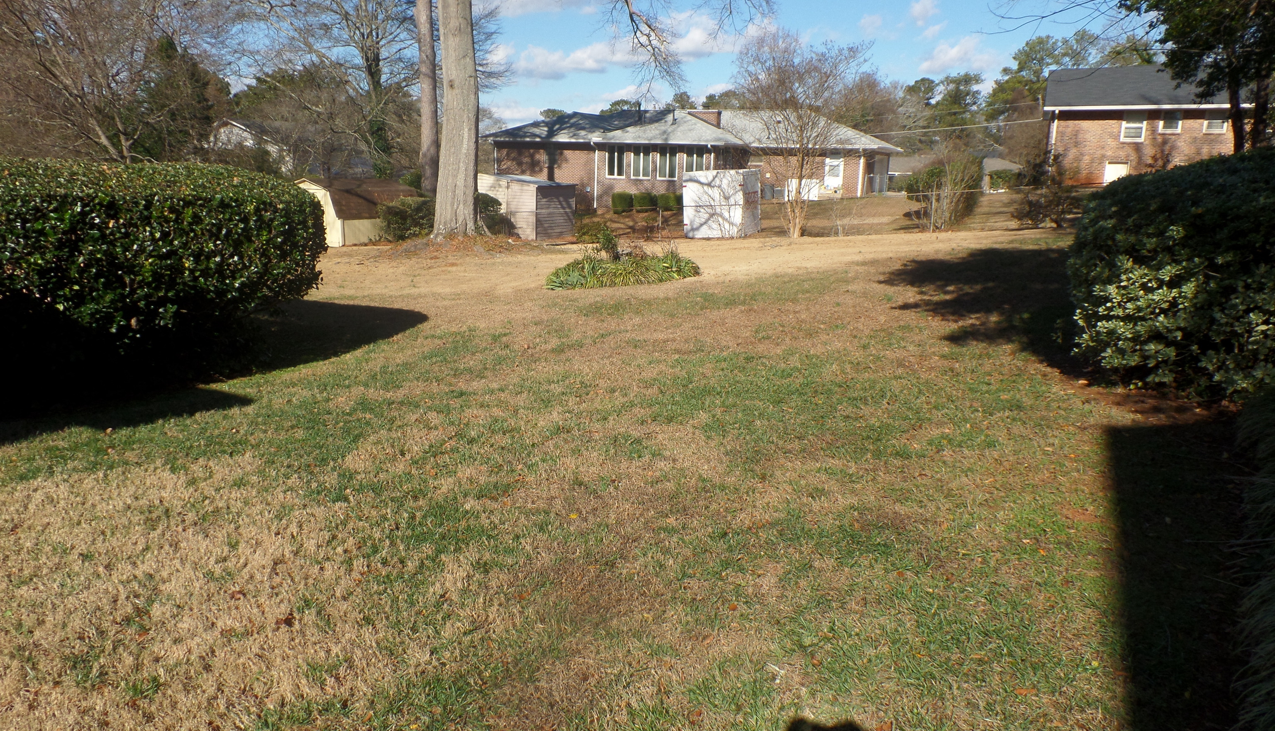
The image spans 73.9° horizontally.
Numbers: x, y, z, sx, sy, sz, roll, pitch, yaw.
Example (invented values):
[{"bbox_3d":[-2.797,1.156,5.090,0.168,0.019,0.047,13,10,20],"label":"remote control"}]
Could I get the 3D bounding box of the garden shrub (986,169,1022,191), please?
[{"bbox_3d":[29.373,-14.908,68.000,2.509,1.692,2.007,6,13,22],"label":"garden shrub"}]

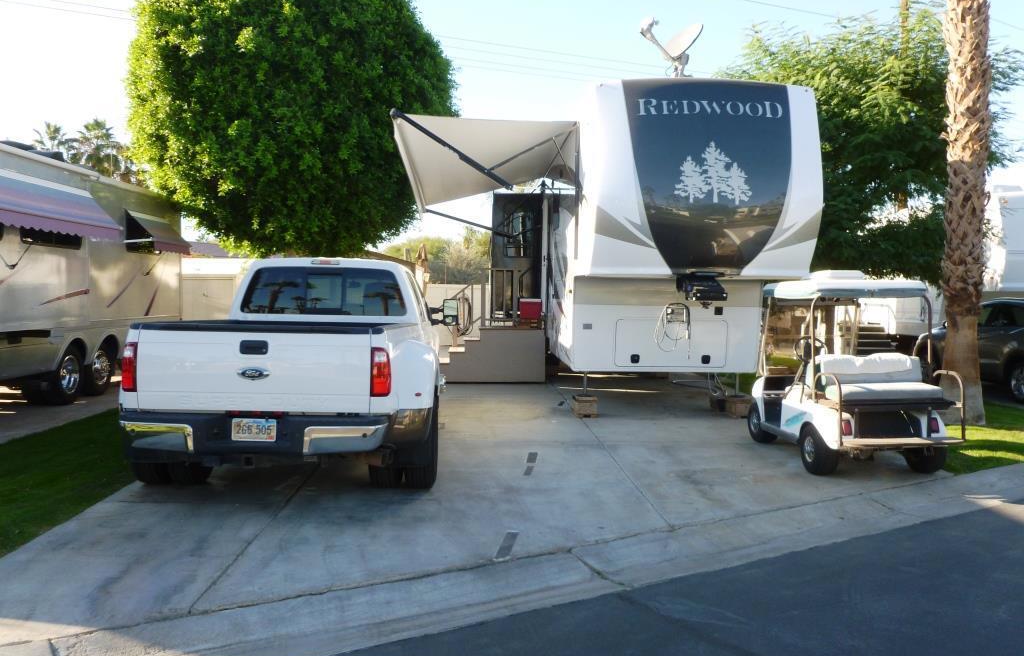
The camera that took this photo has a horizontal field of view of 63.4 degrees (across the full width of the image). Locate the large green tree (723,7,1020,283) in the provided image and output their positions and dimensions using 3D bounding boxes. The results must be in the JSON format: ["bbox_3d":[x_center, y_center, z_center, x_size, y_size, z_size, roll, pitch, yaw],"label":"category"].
[{"bbox_3d":[6.750,-2.450,15.500,5.600,7.000,5.600,1,2,-3],"label":"large green tree"}]

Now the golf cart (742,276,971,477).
[{"bbox_3d":[3.290,0.420,8.300,1.200,1.820,2.600,1,2,-4],"label":"golf cart"}]

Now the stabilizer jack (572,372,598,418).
[{"bbox_3d":[0.970,0.885,11.000,0.330,0.590,0.320,1,2,-3],"label":"stabilizer jack"}]

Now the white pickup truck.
[{"bbox_3d":[-1.890,0.245,8.870,2.480,1.980,6.650,1,2,-2],"label":"white pickup truck"}]

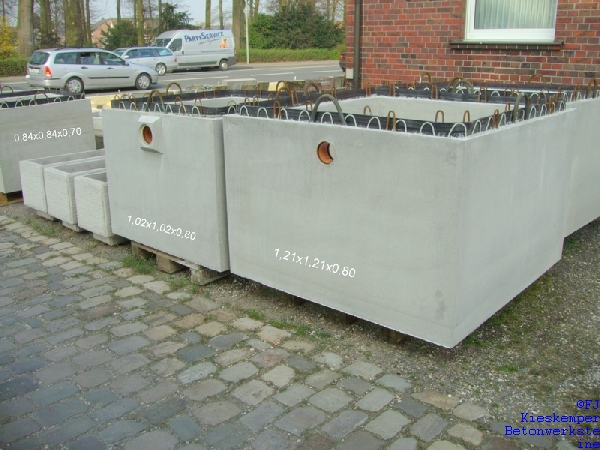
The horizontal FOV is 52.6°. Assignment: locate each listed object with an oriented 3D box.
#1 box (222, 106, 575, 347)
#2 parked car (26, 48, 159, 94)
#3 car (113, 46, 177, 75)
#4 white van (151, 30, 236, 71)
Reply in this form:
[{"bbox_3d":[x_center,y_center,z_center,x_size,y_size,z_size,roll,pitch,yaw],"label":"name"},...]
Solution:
[{"bbox_3d":[0.588,-0.189,3.467,1.409,0.920,1.423,13,22,39],"label":"box"},{"bbox_3d":[-7.100,-5.430,21.150,1.700,1.460,4.450,16,23,43],"label":"parked car"},{"bbox_3d":[-8.870,-8.620,32.000,4.600,1.470,1.760,-13,21,-36],"label":"car"},{"bbox_3d":[-6.750,-10.300,36.200,5.500,2.500,2.030,-13,21,-35],"label":"white van"}]

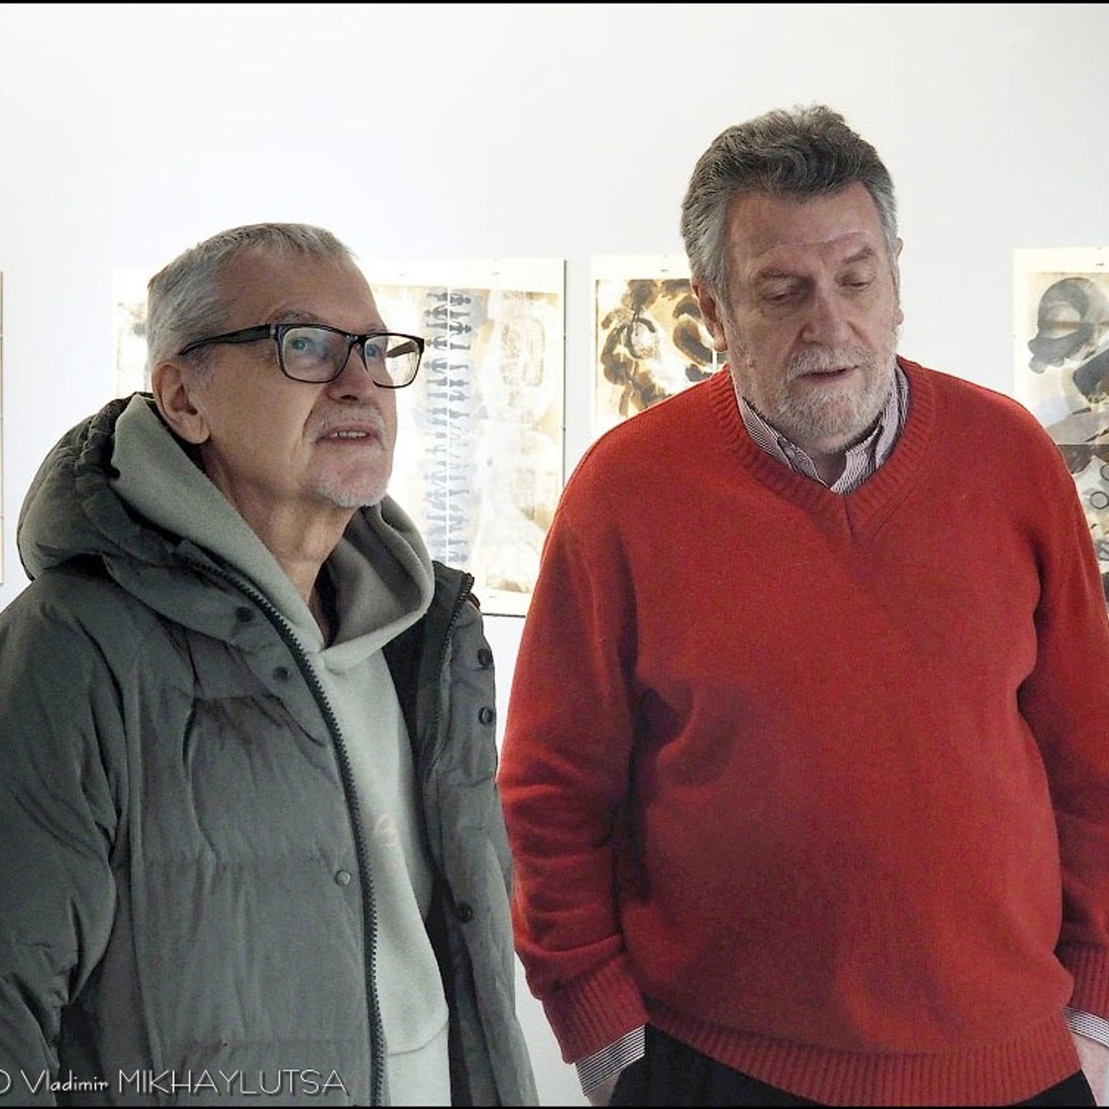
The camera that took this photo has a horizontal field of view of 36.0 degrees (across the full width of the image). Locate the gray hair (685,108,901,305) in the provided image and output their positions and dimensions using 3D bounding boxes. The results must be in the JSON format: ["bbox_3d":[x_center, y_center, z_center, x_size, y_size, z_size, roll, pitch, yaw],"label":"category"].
[{"bbox_3d":[0.203,-0.296,1.470,0.180,0.190,0.205,-7,10,-8],"label":"gray hair"}]

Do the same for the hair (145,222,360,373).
[{"bbox_3d":[-0.255,-0.210,1.430,0.190,0.155,0.165,-2,1,43],"label":"hair"}]

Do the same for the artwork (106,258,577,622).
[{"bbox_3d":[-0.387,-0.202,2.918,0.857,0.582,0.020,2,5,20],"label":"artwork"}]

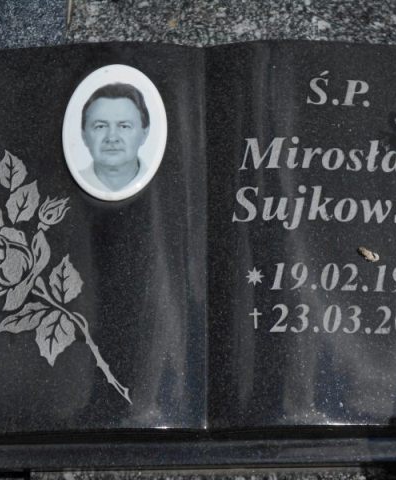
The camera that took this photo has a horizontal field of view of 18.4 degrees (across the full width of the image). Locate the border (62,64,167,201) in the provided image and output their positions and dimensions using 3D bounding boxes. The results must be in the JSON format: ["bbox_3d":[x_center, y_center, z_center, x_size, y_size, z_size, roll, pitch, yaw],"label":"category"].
[{"bbox_3d":[-0.080,-0.103,1.170,0.100,0.010,0.139,-1,71,0],"label":"border"}]

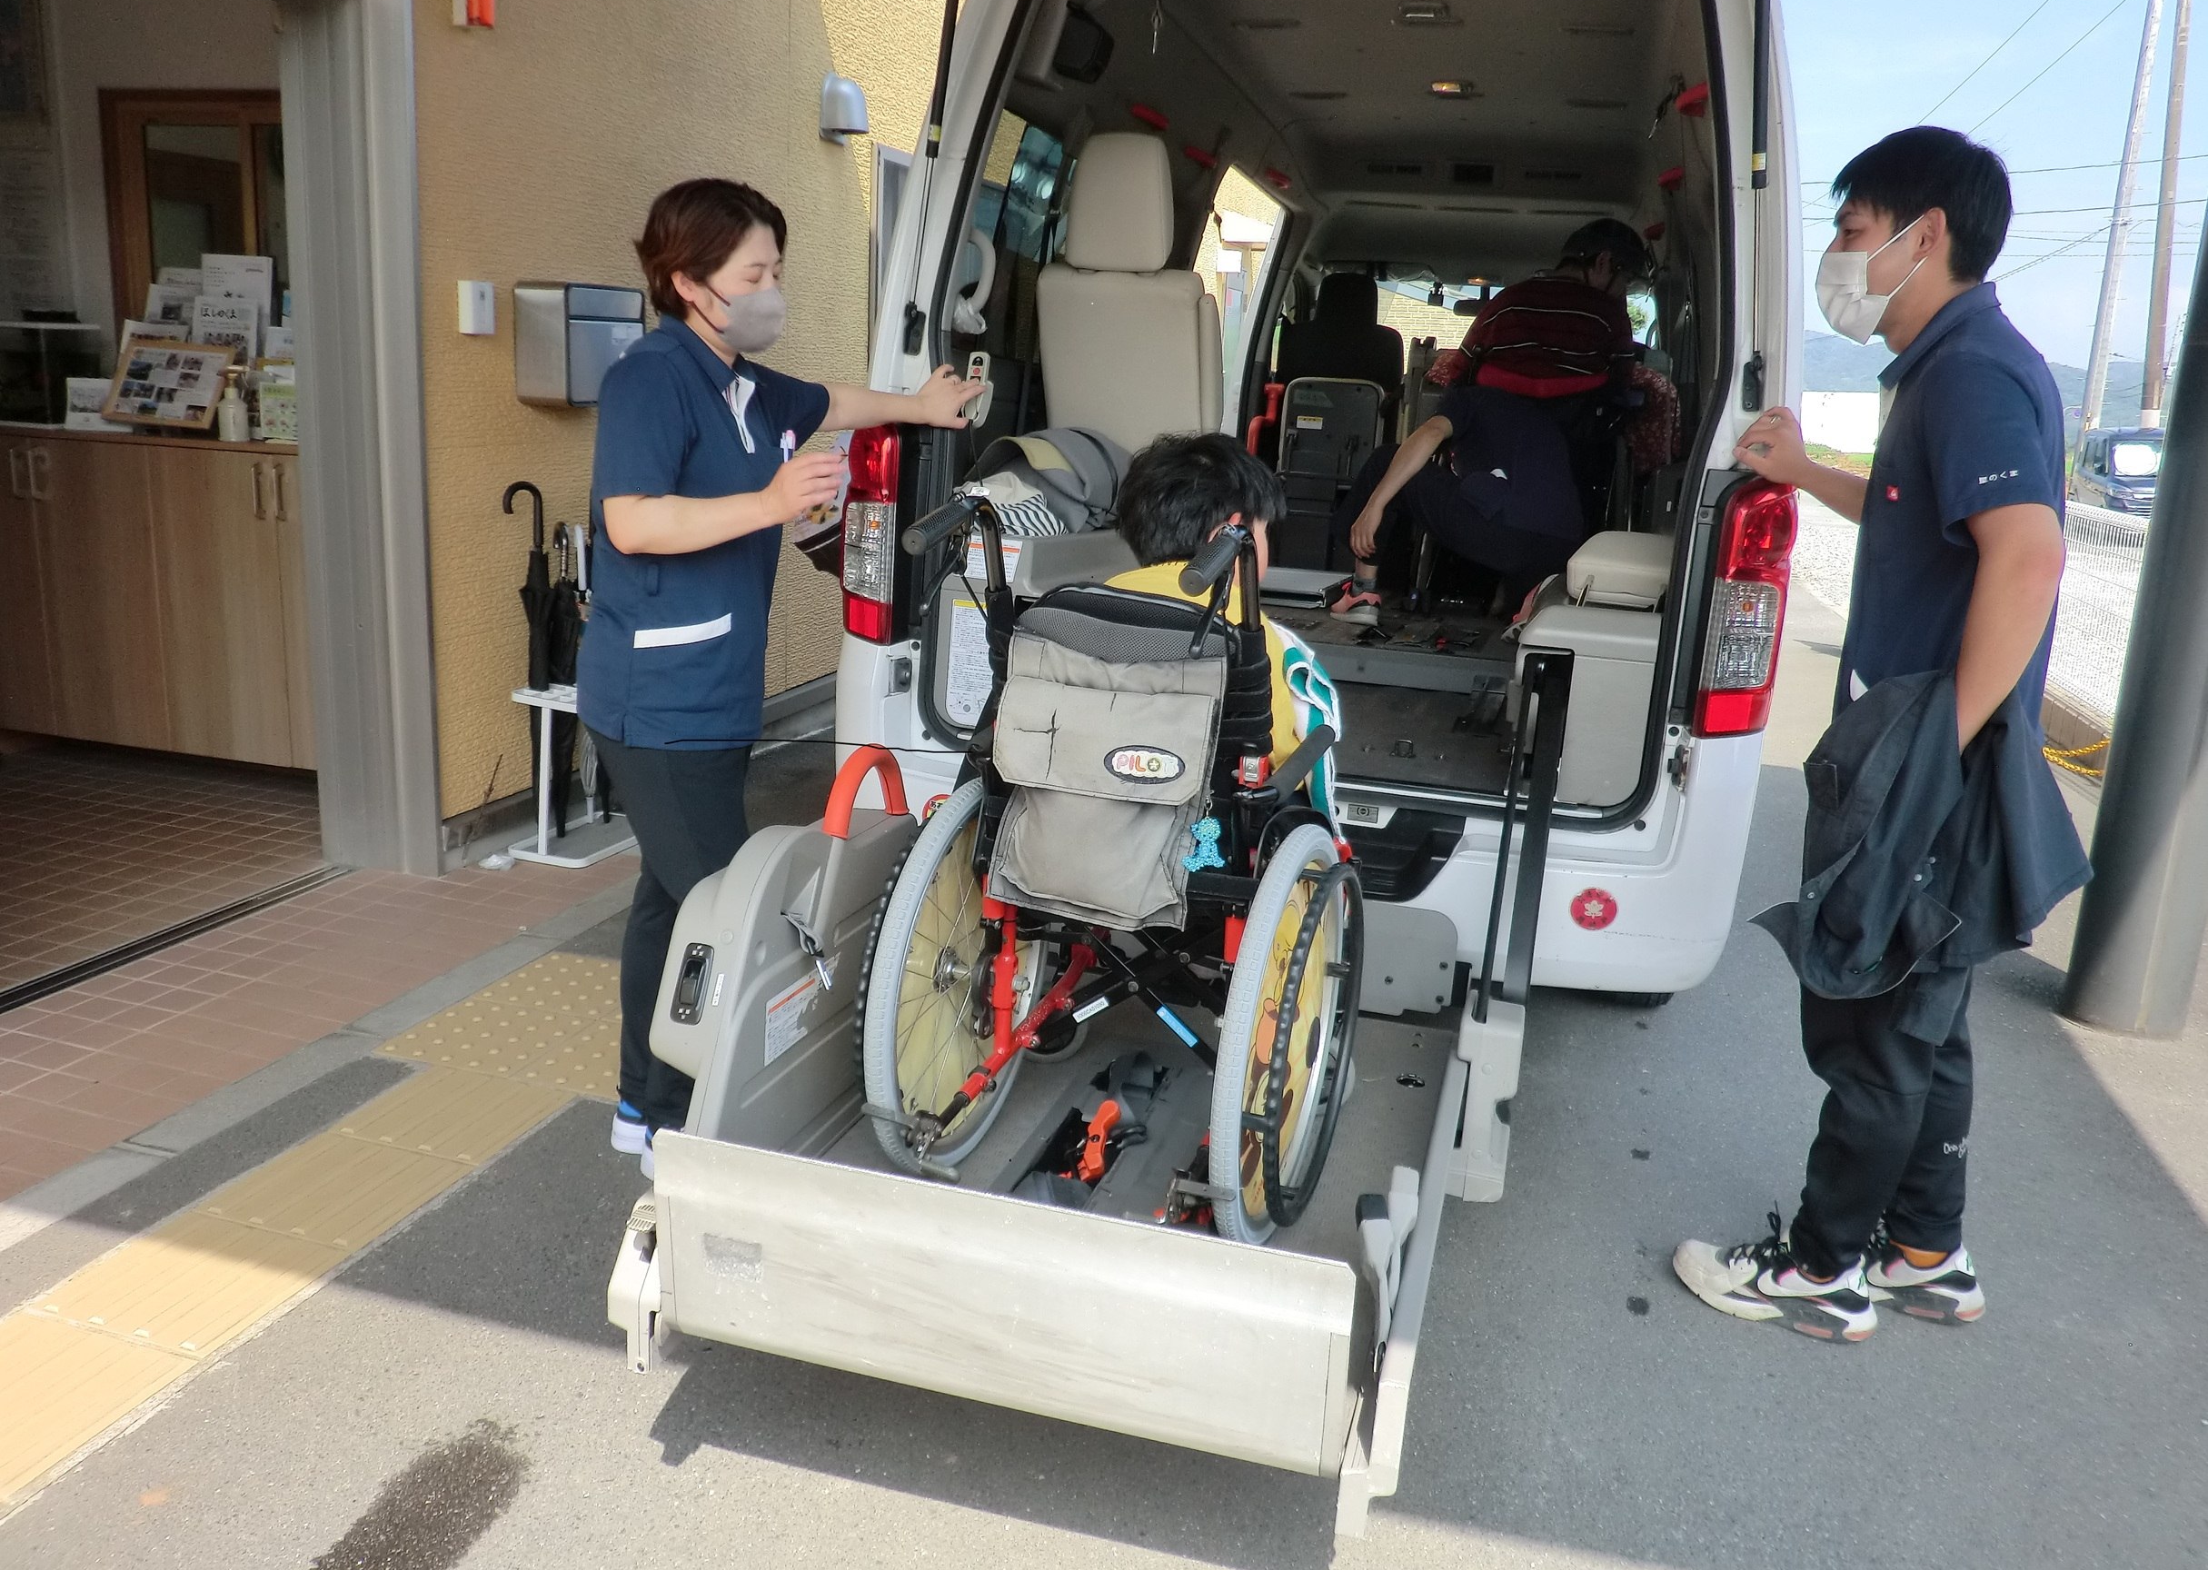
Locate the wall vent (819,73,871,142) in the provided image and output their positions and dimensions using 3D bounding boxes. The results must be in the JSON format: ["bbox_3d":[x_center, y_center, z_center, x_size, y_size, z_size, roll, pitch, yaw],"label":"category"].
[{"bbox_3d":[-1.004,-2.644,6.482,0.140,0.230,0.190,5,12,12],"label":"wall vent"}]

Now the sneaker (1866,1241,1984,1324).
[{"bbox_3d":[1.220,0.737,2.596,0.285,0.115,0.108,8,13,22],"label":"sneaker"}]

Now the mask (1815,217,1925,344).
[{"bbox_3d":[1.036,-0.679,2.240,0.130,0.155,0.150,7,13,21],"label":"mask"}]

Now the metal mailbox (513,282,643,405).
[{"bbox_3d":[-1.489,-1.240,4.732,0.152,0.315,0.410,5,12,12],"label":"metal mailbox"}]

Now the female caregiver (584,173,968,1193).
[{"bbox_3d":[-0.565,-0.150,2.780,0.640,1.610,0.560,5,12,11],"label":"female caregiver"}]

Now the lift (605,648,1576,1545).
[{"bbox_3d":[0.085,0.248,2.452,1.020,0.800,1.400,6,12,17],"label":"lift"}]

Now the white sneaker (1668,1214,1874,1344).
[{"bbox_3d":[1.030,0.742,2.531,0.285,0.115,0.108,8,13,22],"label":"white sneaker"}]

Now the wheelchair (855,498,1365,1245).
[{"bbox_3d":[0.084,0.077,2.387,0.590,0.940,0.920,7,12,19],"label":"wheelchair"}]

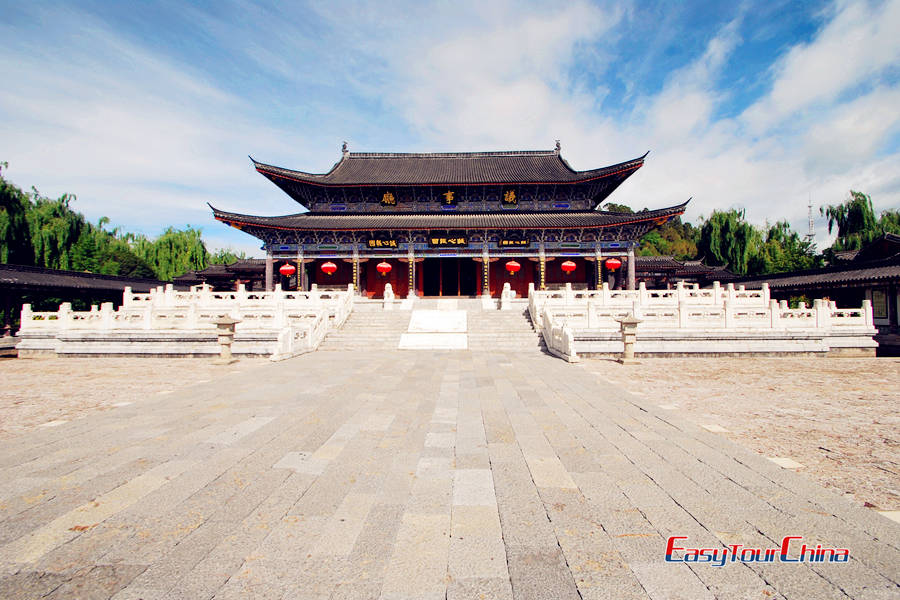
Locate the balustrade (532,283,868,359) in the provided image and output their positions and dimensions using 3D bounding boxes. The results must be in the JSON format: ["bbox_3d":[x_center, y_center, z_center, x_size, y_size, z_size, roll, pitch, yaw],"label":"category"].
[{"bbox_3d":[9.300,0.543,15.000,11.000,2.900,6.600,0,-1,2],"label":"balustrade"}]

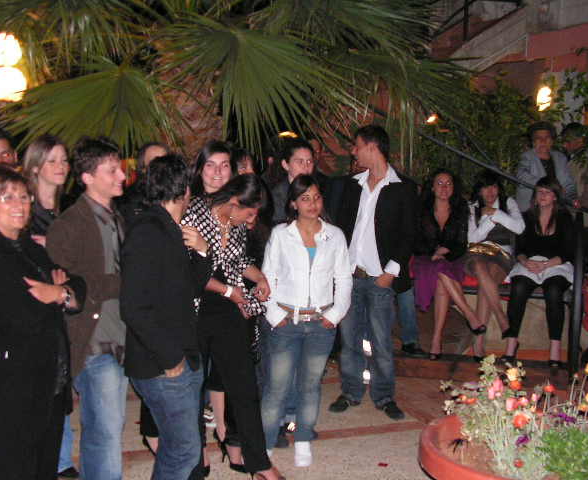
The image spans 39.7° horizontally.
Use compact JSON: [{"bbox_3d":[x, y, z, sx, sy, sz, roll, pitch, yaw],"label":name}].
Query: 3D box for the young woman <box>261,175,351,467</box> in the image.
[{"bbox_3d":[0.063,0.411,4.466,0.480,1.560,0.360,0,6,-2],"label":"young woman"}]

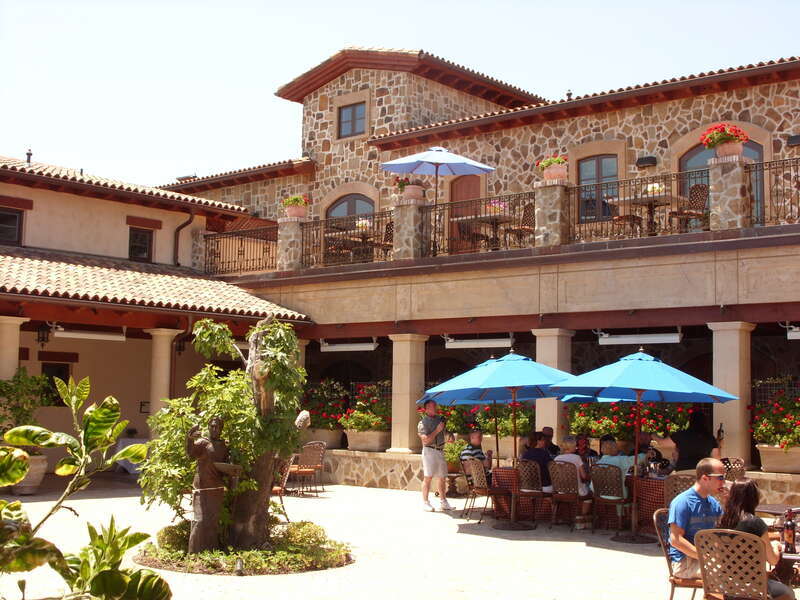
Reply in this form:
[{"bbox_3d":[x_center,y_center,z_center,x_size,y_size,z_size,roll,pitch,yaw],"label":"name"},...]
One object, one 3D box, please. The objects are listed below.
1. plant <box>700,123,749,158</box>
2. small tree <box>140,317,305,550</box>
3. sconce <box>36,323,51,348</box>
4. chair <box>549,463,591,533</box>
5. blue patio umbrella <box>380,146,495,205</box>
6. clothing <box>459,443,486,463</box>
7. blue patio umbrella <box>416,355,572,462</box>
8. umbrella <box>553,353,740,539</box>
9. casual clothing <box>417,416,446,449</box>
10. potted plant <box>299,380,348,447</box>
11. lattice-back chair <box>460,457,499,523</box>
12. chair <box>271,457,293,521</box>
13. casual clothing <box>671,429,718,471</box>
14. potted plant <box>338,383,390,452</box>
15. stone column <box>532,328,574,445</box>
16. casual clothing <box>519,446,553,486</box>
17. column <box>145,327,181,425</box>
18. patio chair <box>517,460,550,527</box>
[{"bbox_3d":[5.243,-2.553,21.010,0.740,0.600,0.680,1,-5,0],"label":"plant"},{"bbox_3d":[-1.961,1.510,14.300,1.720,2.500,1.500,1,-5,0],"label":"small tree"},{"bbox_3d":[-7.382,0.733,26.800,0.280,0.540,0.280,-4,-6,43],"label":"sconce"},{"bbox_3d":[2.357,2.695,17.868,0.480,0.950,0.570,-4,-6,45],"label":"chair"},{"bbox_3d":[0.791,-2.005,27.300,2.420,2.500,2.420,1,-5,0],"label":"blue patio umbrella"},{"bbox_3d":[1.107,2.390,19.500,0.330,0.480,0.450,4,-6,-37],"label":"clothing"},{"bbox_3d":[1.577,1.936,18.300,2.450,2.500,2.450,1,-5,0],"label":"blue patio umbrella"},{"bbox_3d":[3.198,1.858,16.951,2.500,2.490,2.500,1,-5,0],"label":"umbrella"},{"bbox_3d":[0.508,2.120,20.868,0.500,0.550,0.320,3,-5,-24],"label":"casual clothing"},{"bbox_3d":[-1.473,2.439,27.234,1.280,1.400,0.580,-4,-6,45],"label":"potted plant"},{"bbox_3d":[1.211,2.786,19.000,0.600,0.930,0.520,4,-6,-37],"label":"lattice-back chair"},{"bbox_3d":[-1.784,2.687,18.400,0.620,0.940,0.520,2,-5,-10],"label":"chair"},{"bbox_3d":[4.096,2.121,18.000,0.580,0.620,0.350,2,-5,-18],"label":"casual clothing"},{"bbox_3d":[-0.618,2.434,27.100,1.250,1.400,0.900,-3,-6,42],"label":"potted plant"},{"bbox_3d":[2.747,1.700,23.093,0.560,2.340,0.560,-4,-6,45],"label":"stone column"},{"bbox_3d":[1.972,2.416,18.700,0.470,0.580,0.330,-3,-6,42],"label":"casual clothing"},{"bbox_3d":[-4.554,2.103,25.112,0.540,3.060,0.540,-4,-6,45],"label":"column"},{"bbox_3d":[1.880,2.749,18.500,0.500,0.940,0.600,-3,-6,42],"label":"patio chair"}]

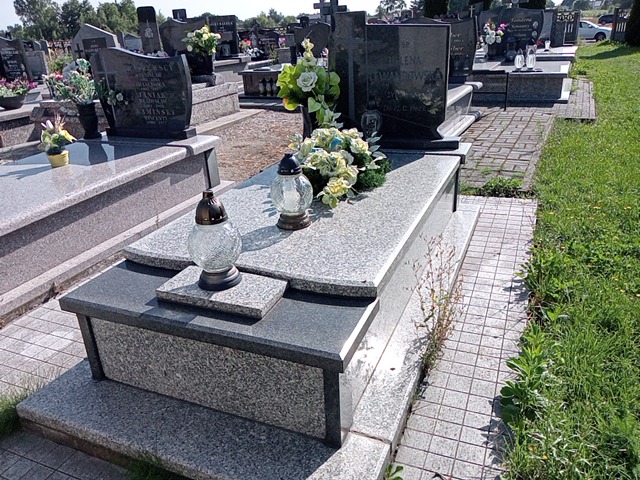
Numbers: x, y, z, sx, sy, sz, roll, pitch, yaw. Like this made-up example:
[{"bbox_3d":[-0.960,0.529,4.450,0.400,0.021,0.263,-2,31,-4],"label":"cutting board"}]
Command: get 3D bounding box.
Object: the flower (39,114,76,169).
[{"bbox_3d":[-1.620,-0.615,3.227,0.203,0.308,0.183,7,25,22],"label":"flower"}]

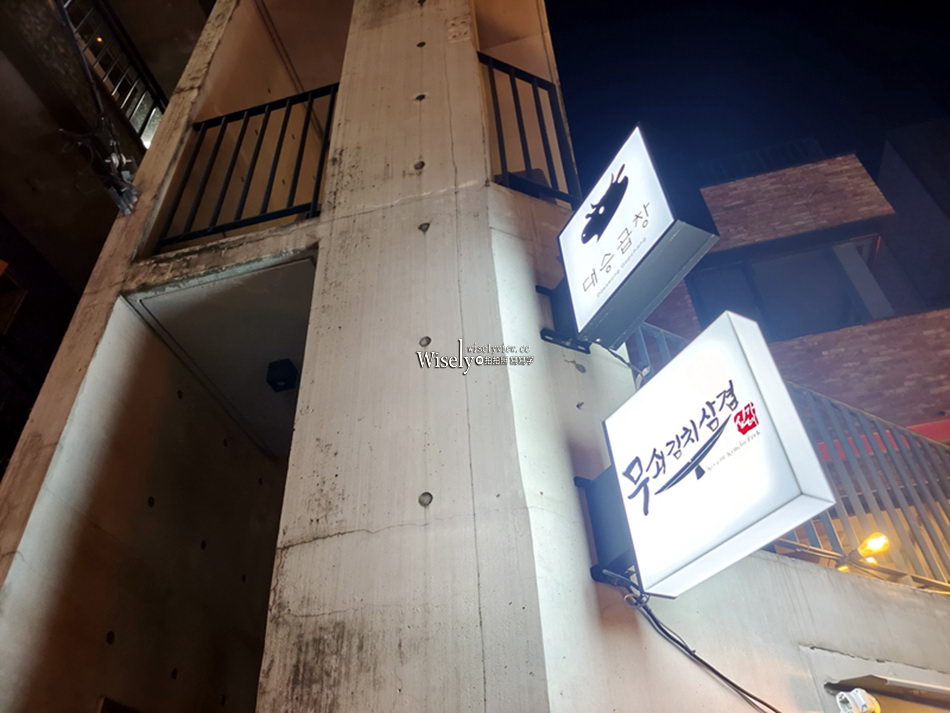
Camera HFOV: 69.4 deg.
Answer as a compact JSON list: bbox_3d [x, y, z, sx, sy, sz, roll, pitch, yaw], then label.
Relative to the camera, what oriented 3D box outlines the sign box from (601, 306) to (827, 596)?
[{"bbox_3d":[0.552,0.242,1.679,0.099,0.500,0.500,16,-44,-22],"label":"sign box"}]

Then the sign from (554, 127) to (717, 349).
[{"bbox_3d":[0.495,-0.385,2.224,0.149,0.492,0.512,15,-44,-21],"label":"sign"}]

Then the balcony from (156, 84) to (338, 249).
[{"bbox_3d":[-1.146,-1.006,3.524,0.875,1.091,0.055,-12,-41,9],"label":"balcony"}]

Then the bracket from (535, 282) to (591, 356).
[{"bbox_3d":[0.349,-0.181,2.455,0.210,0.285,0.145,15,-44,-22],"label":"bracket"}]

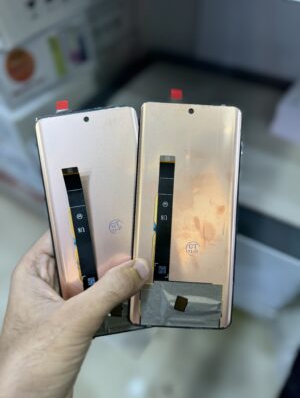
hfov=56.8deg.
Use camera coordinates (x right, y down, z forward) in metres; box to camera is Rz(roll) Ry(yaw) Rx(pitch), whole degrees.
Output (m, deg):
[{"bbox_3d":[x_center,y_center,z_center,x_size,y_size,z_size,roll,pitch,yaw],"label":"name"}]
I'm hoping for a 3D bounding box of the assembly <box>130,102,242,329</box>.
[{"bbox_3d":[0.026,0.012,0.198,0.072,0.159,0.006,3,-1,-1],"label":"assembly"}]

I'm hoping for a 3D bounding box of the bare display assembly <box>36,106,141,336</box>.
[{"bbox_3d":[-0.034,0.017,0.199,0.072,0.159,0.006,-9,0,-5],"label":"bare display assembly"}]

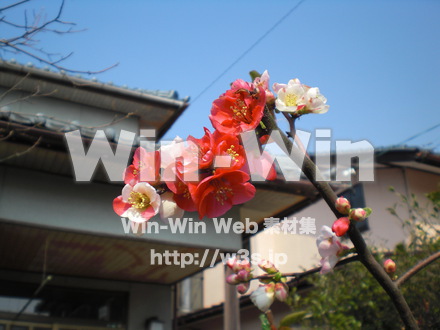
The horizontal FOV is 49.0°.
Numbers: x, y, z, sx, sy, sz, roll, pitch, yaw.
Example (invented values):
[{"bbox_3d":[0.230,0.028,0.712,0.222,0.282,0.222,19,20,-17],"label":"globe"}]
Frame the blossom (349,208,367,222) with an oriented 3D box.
[{"bbox_3d":[0.111,0.040,0.390,0.015,0.011,0.011,-6,0,24],"label":"blossom"}]

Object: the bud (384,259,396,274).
[{"bbox_3d":[0.141,0.084,0.400,0.010,0.013,0.010,-6,-18,0],"label":"bud"}]

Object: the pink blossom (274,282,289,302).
[{"bbox_3d":[0.054,0.111,0.420,0.011,0.017,0.011,-12,-6,0],"label":"pink blossom"}]

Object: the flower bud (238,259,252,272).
[{"bbox_3d":[0.021,0.084,0.405,0.011,0.012,0.011,12,18,0],"label":"flower bud"}]

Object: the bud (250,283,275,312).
[{"bbox_3d":[0.037,0.116,0.420,0.019,0.025,0.019,24,-6,0],"label":"bud"}]

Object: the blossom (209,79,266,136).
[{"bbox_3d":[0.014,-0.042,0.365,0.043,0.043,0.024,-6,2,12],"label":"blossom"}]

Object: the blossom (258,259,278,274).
[{"bbox_3d":[0.041,0.085,0.405,0.017,0.009,0.009,34,0,-9],"label":"blossom"}]

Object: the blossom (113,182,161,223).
[{"bbox_3d":[-0.062,0.028,0.360,0.037,0.031,0.018,-9,3,18],"label":"blossom"}]

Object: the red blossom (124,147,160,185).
[{"bbox_3d":[-0.060,0.001,0.375,0.031,0.032,0.018,-12,0,26],"label":"red blossom"}]

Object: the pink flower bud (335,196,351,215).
[{"bbox_3d":[0.099,0.033,0.390,0.012,0.015,0.012,-21,-6,0],"label":"pink flower bud"}]

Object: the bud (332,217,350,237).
[{"bbox_3d":[0.097,0.049,0.385,0.012,0.017,0.012,38,-12,0],"label":"bud"}]

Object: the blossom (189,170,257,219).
[{"bbox_3d":[0.002,0.021,0.348,0.046,0.024,0.036,4,-67,-11],"label":"blossom"}]

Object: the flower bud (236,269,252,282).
[{"bbox_3d":[0.021,0.096,0.420,0.013,0.010,0.010,16,0,-22],"label":"flower bud"}]

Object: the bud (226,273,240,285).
[{"bbox_3d":[0.012,0.099,0.420,0.013,0.009,0.009,-13,0,-18],"label":"bud"}]

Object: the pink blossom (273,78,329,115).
[{"bbox_3d":[0.065,-0.055,0.390,0.044,0.027,0.028,-7,-22,17],"label":"pink blossom"}]

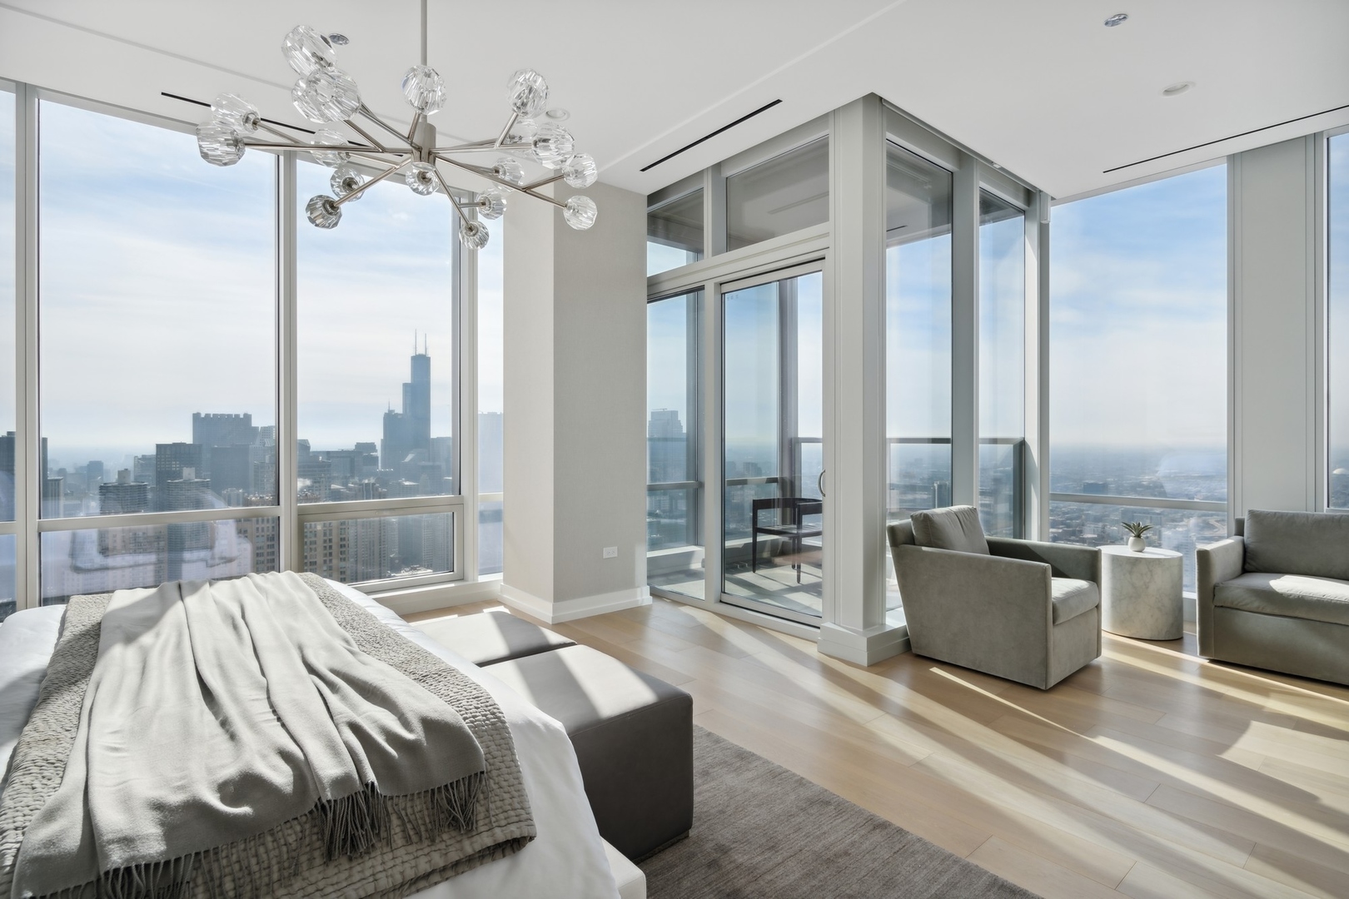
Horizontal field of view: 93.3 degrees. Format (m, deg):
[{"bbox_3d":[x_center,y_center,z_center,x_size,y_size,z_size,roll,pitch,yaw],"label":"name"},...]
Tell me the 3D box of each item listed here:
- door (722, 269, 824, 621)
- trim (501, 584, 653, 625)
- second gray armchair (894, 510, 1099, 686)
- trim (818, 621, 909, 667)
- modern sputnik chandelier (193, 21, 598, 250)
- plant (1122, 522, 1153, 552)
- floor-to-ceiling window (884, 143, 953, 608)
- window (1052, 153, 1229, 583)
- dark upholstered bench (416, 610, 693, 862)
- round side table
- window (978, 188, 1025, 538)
[{"bbox_3d":[0.654,-0.039,4.233,0.060,2.310,0.920,-1,1,-42],"label":"door"},{"bbox_3d":[-0.776,1.106,4.918,0.850,0.145,0.860,-1,1,-40],"label":"trim"},{"bbox_3d":[1.859,0.782,3.728,0.745,0.820,0.865,-1,1,-39],"label":"second gray armchair"},{"bbox_3d":[1.118,1.112,3.755,0.420,0.159,0.325,-1,1,-40],"label":"trim"},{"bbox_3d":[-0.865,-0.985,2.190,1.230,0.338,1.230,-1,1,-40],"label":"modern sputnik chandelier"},{"bbox_3d":[3.053,0.574,4.202,0.172,0.195,0.172,-1,1,-40],"label":"plant"},{"bbox_3d":[1.588,-0.448,4.163,0.900,2.930,0.080,-1,1,-38],"label":"floor-to-ceiling window"},{"bbox_3d":[3.413,-0.471,4.813,0.080,2.990,1.170,-1,1,-42],"label":"window"},{"bbox_3d":[-0.602,0.988,2.306,0.610,0.440,1.330,-1,1,-40],"label":"dark upholstered bench"},{"bbox_3d":[3.050,0.929,4.185,0.460,0.515,0.460,-1,1,-40],"label":"round side table"},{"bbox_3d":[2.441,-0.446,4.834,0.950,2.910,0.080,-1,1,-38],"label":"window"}]

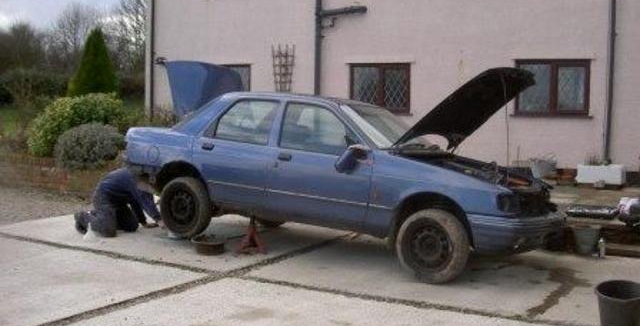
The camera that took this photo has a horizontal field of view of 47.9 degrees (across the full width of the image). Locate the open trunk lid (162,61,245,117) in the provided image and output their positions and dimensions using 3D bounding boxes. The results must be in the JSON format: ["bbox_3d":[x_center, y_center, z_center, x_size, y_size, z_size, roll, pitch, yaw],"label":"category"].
[{"bbox_3d":[-1.219,-0.716,7.809,0.400,0.680,1.280,4,4,34],"label":"open trunk lid"}]

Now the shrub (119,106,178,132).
[{"bbox_3d":[-3.211,-0.702,13.500,1.100,0.750,0.850,4,4,33],"label":"shrub"}]

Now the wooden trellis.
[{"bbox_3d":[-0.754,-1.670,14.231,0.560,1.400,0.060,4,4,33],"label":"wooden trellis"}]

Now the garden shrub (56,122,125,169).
[{"bbox_3d":[-3.324,-0.238,10.400,1.030,0.680,0.900,4,4,33],"label":"garden shrub"}]

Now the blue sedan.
[{"bbox_3d":[0.130,0.004,6.910,4.380,1.630,1.740,4,4,34],"label":"blue sedan"}]

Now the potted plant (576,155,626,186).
[{"bbox_3d":[4.191,0.112,10.736,0.690,0.440,0.420,4,4,33],"label":"potted plant"}]

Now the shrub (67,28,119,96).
[{"bbox_3d":[-4.606,-1.893,14.600,1.070,1.750,1.050,4,4,33],"label":"shrub"}]

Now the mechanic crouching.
[{"bbox_3d":[-2.058,0.405,7.400,0.980,0.720,0.550,1,4,-16],"label":"mechanic crouching"}]

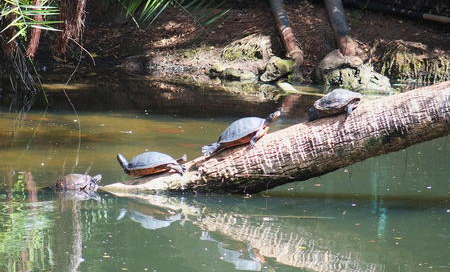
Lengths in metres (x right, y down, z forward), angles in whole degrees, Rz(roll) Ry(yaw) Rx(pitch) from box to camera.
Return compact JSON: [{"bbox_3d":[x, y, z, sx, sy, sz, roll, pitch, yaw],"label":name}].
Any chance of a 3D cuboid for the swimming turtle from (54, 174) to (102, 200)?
[{"bbox_3d":[-0.709,0.237,17.000,0.250,0.110,0.180,2,6,20],"label":"swimming turtle"}]

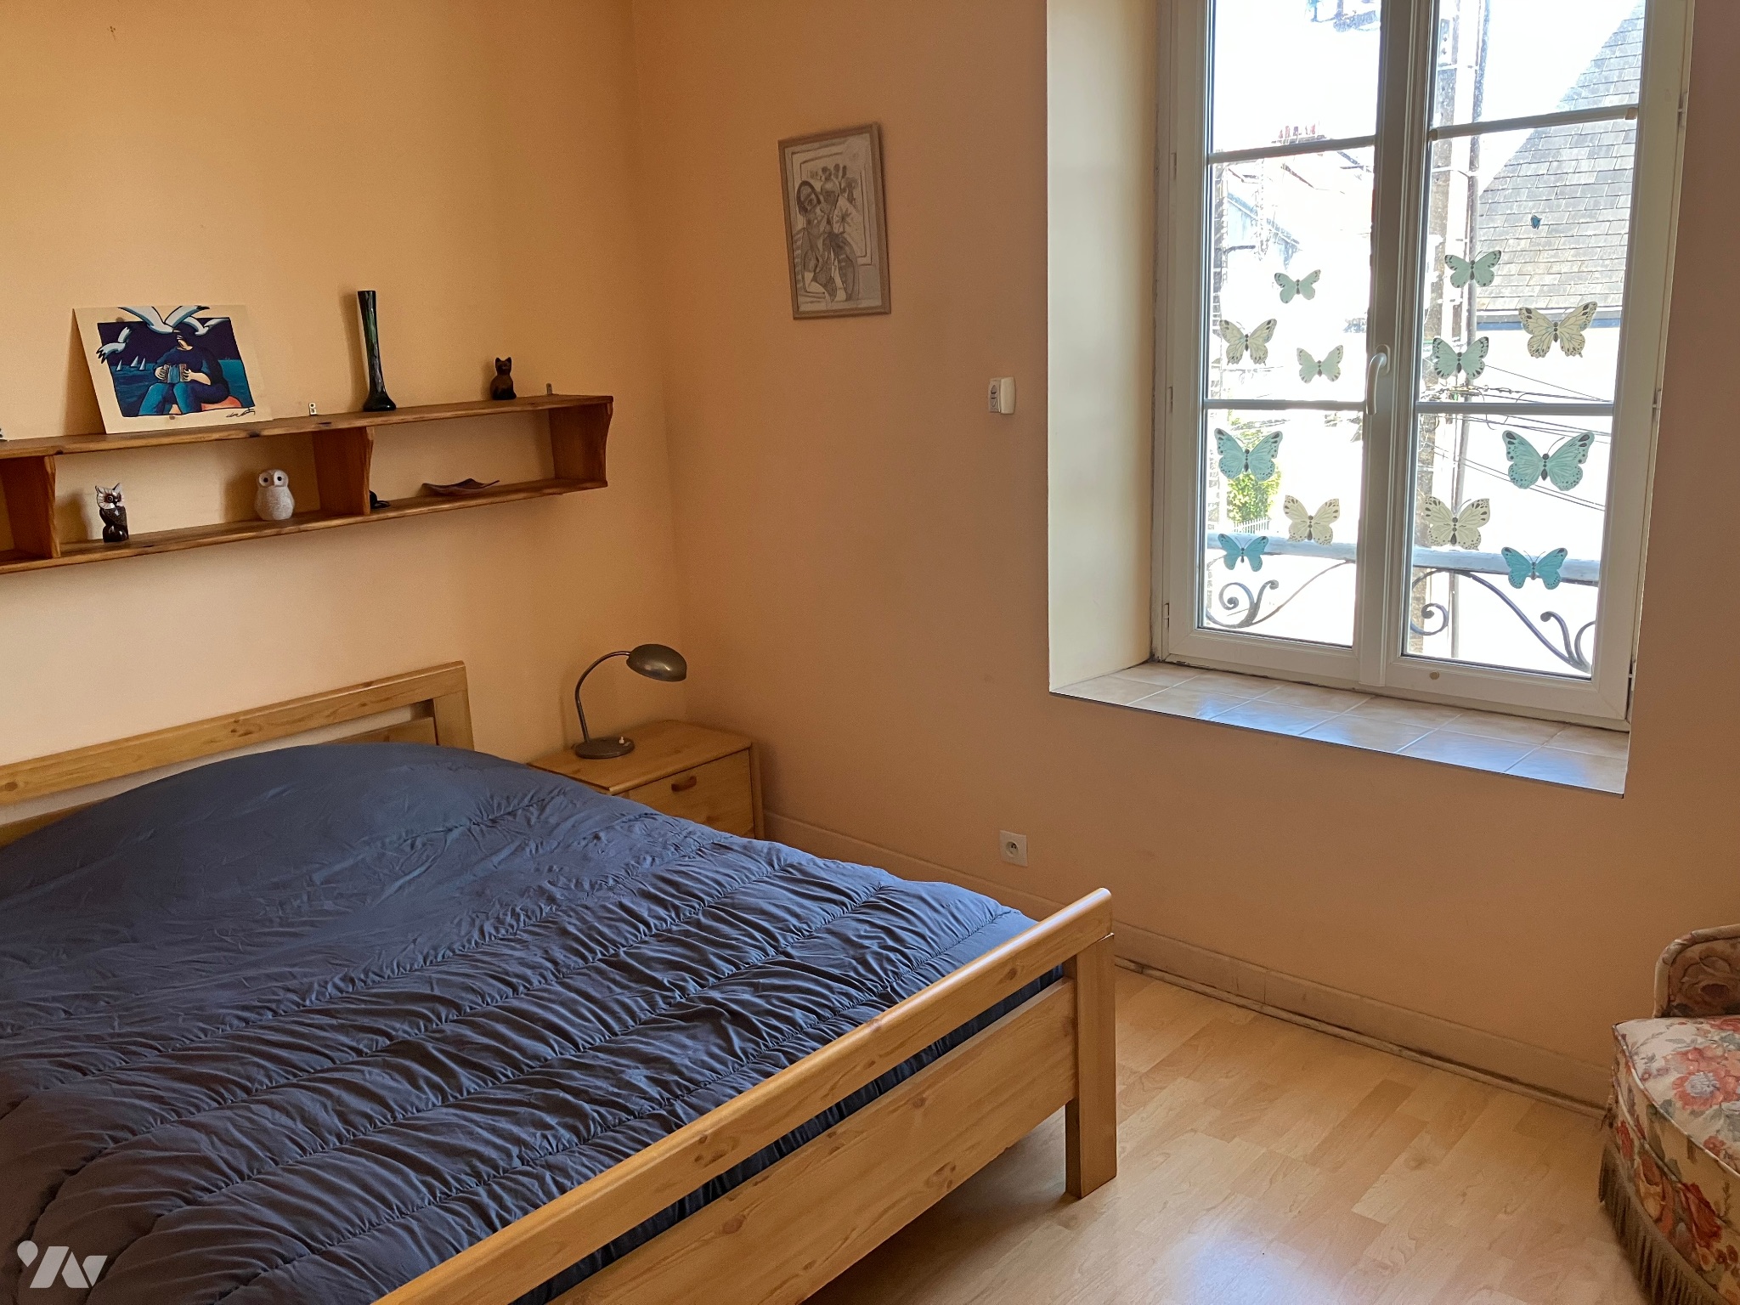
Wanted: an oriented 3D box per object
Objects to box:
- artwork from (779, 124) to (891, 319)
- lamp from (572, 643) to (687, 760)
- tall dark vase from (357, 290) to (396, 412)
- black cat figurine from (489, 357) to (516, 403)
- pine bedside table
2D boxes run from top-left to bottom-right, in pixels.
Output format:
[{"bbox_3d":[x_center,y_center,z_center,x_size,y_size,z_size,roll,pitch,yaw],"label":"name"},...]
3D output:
[{"bbox_3d":[-0.087,-1.032,3.408,0.312,0.426,0.020,7,16,40],"label":"artwork"},{"bbox_3d":[-0.651,0.128,3.788,0.320,0.285,0.160,-2,14,3],"label":"lamp"},{"bbox_3d":[-1.134,-0.683,3.211,0.074,0.272,0.074,10,18,40],"label":"tall dark vase"},{"bbox_3d":[-0.906,-0.676,3.484,0.065,0.107,0.055,10,18,40],"label":"black cat figurine"},{"bbox_3d":[-0.608,0.456,3.842,0.375,0.385,0.490,10,18,40],"label":"pine bedside table"}]

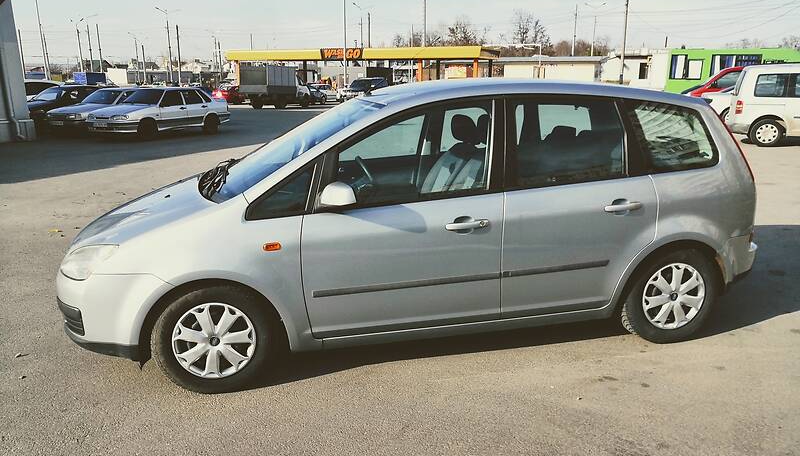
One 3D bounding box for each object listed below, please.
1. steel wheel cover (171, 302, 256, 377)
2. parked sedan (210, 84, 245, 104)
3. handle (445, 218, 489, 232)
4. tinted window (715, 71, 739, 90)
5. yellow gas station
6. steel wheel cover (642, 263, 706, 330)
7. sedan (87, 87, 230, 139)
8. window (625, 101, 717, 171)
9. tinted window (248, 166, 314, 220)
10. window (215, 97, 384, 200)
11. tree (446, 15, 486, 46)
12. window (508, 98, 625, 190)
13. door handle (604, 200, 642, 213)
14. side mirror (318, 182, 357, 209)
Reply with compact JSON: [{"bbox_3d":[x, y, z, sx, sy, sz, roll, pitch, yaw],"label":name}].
[{"bbox_3d":[-0.923,0.561,3.118,0.415,0.415,0.070,-3,14,-14],"label":"steel wheel cover"},{"bbox_3d":[-11.958,-9.465,44.320,1.720,1.450,4.300,4,14,18],"label":"parked sedan"},{"bbox_3d":[0.354,-0.012,3.251,0.240,0.055,0.055,-3,14,-14],"label":"handle"},{"bbox_3d":[10.487,-4.680,19.800,0.900,0.570,0.070,5,2,21],"label":"tinted window"},{"bbox_3d":[-3.272,-13.027,53.411,22.500,4.350,7.000,5,14,18],"label":"yellow gas station"},{"bbox_3d":[1.633,0.408,3.736,0.405,0.405,0.060,-4,14,-12],"label":"steel wheel cover"},{"bbox_3d":[-7.049,-3.522,18.587,1.660,1.400,4.300,6,15,25],"label":"sedan"},{"bbox_3d":[1.575,-0.535,3.605,0.610,0.420,0.080,-3,-6,-18],"label":"window"},{"bbox_3d":[-0.576,-0.175,3.042,0.360,0.270,0.060,-4,-3,-9],"label":"tinted window"},{"bbox_3d":[-0.666,-0.542,3.812,1.020,0.110,1.420,-30,18,-6],"label":"window"},{"bbox_3d":[8.702,-22.749,82.996,5.500,10.000,5.500,0,13,0],"label":"tree"},{"bbox_3d":[0.905,-0.478,3.411,0.680,0.460,0.060,-4,-4,-12],"label":"window"},{"bbox_3d":[1.241,-0.118,3.454,0.235,0.055,0.055,-3,14,-14],"label":"door handle"},{"bbox_3d":[-0.303,-0.162,3.023,0.155,0.140,0.230,-4,14,-12],"label":"side mirror"}]

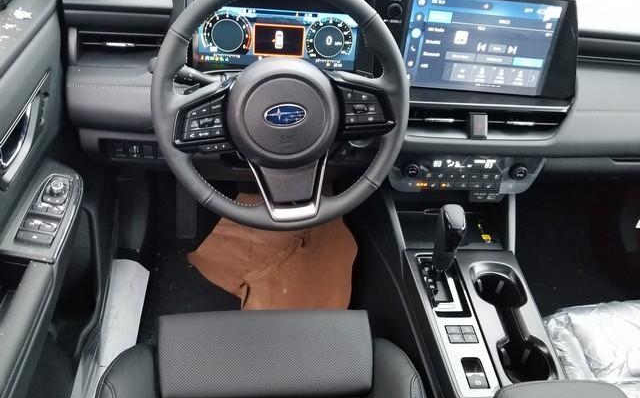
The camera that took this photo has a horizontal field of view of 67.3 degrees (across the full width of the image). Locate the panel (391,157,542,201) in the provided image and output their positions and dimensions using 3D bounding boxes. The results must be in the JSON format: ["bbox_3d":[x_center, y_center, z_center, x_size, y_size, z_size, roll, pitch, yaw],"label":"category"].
[{"bbox_3d":[0.283,-0.040,0.930,0.298,0.075,0.035,2,18,-6],"label":"panel"}]

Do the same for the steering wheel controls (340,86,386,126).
[{"bbox_3d":[0.065,-0.140,0.722,0.065,0.056,0.025,-4,7,-3],"label":"steering wheel controls"}]

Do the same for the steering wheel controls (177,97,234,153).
[{"bbox_3d":[-0.169,-0.109,0.710,0.080,0.076,0.028,-4,7,-3],"label":"steering wheel controls"}]

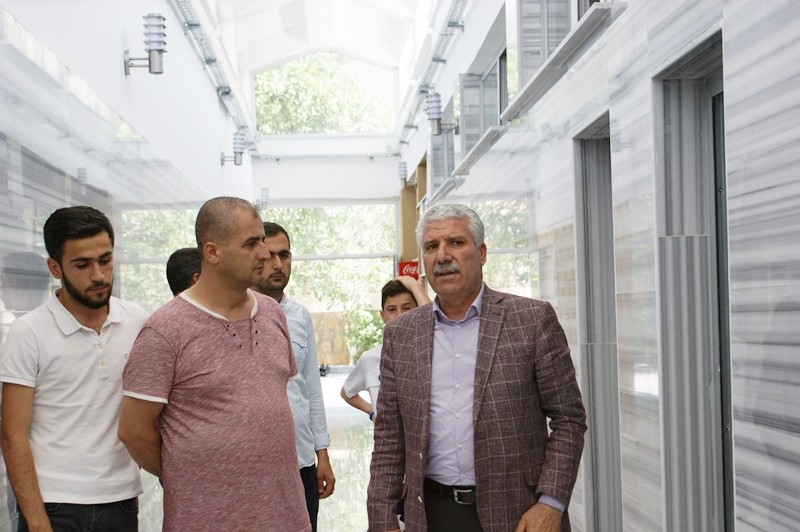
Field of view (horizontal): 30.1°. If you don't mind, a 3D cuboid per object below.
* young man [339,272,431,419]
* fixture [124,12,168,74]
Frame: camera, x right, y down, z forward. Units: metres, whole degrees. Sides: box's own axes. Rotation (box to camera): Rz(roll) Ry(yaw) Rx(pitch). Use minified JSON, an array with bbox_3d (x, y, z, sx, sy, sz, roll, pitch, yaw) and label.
[{"bbox_3d":[0.006,0.834,6.250,0.500,1.600,0.360,-2,-1,-2],"label":"young man"},{"bbox_3d":[-1.231,-1.071,7.200,0.195,0.300,0.120,-2,-1,-2],"label":"fixture"}]

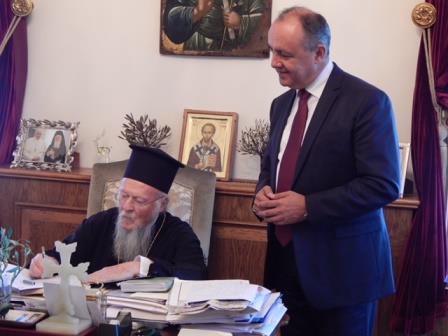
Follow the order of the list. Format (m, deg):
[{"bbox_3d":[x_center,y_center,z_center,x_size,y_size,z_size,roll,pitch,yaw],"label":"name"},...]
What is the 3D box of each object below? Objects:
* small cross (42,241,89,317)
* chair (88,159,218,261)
[{"bbox_3d":[-0.463,0.329,2.880,0.138,0.242,0.065,4,7,18],"label":"small cross"},{"bbox_3d":[-0.401,0.593,3.574,0.600,1.160,0.660,4,7,19],"label":"chair"}]

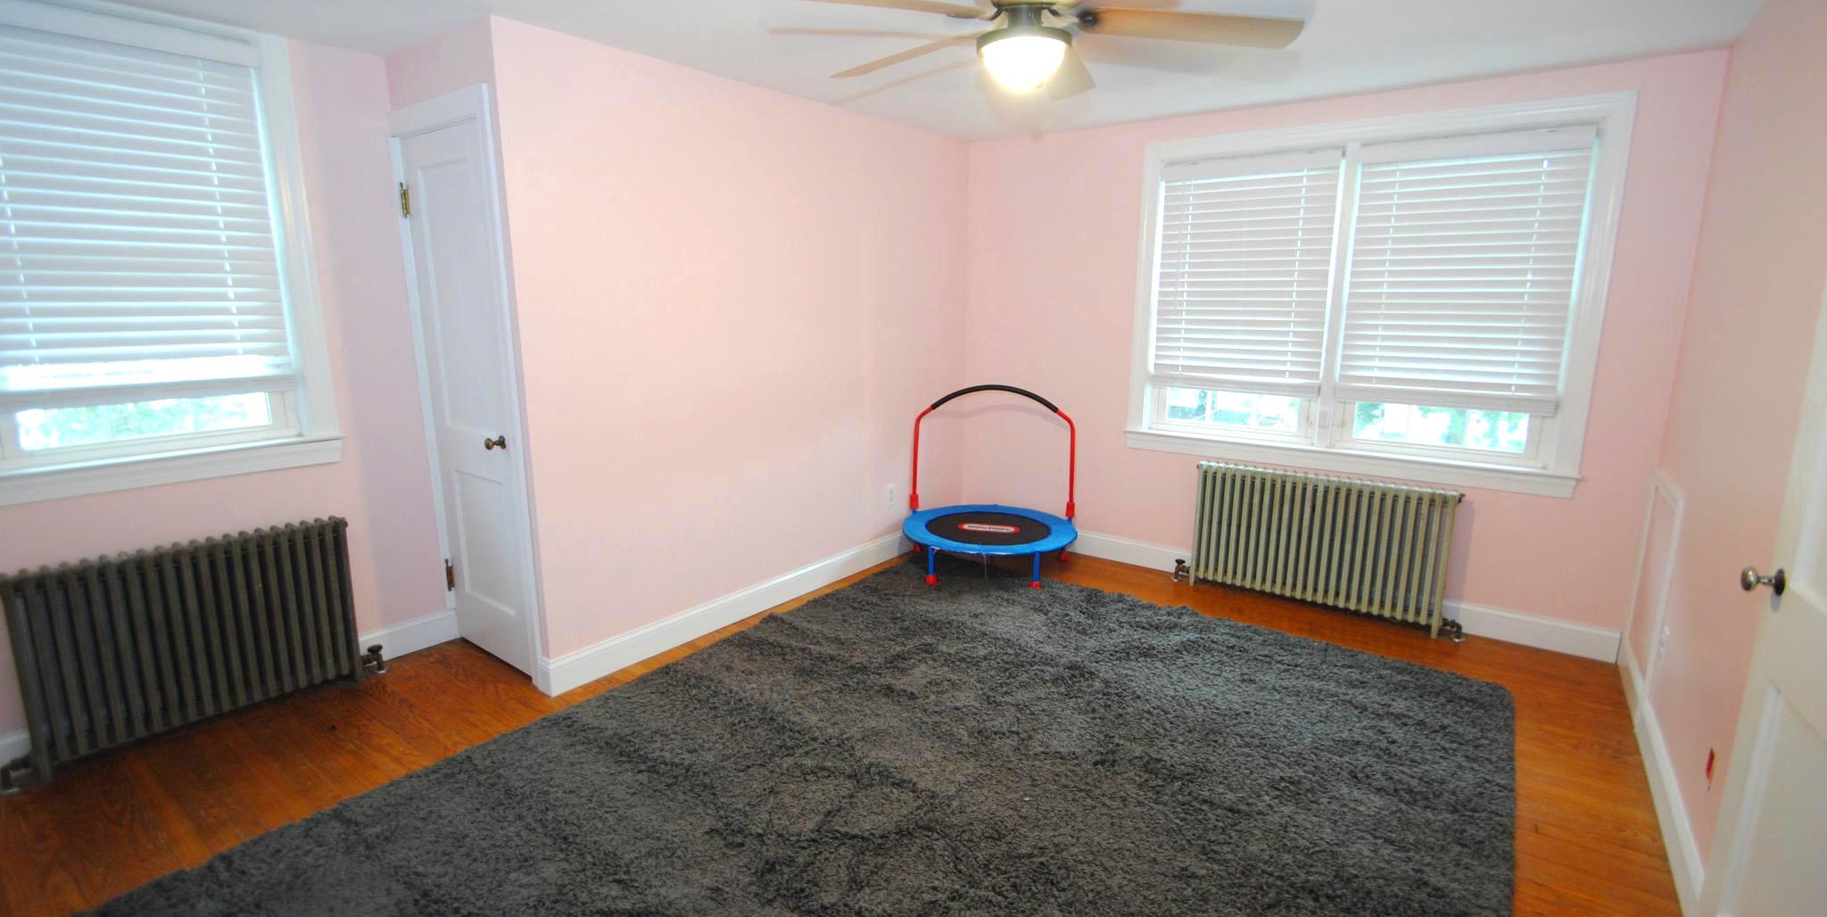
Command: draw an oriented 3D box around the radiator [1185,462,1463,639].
[{"bbox_3d":[1.871,0.390,3.578,1.085,0.640,0.115,9,14,37],"label":"radiator"}]

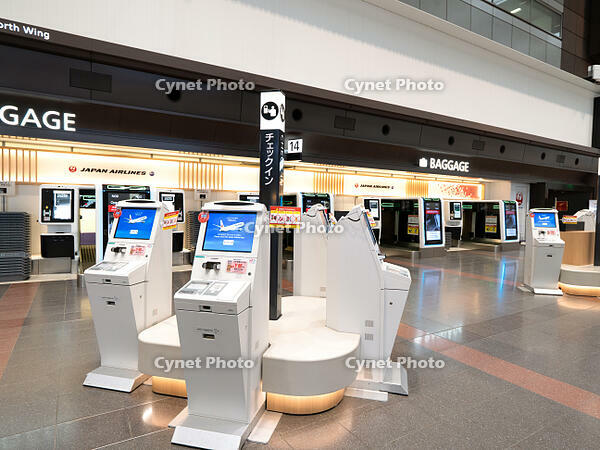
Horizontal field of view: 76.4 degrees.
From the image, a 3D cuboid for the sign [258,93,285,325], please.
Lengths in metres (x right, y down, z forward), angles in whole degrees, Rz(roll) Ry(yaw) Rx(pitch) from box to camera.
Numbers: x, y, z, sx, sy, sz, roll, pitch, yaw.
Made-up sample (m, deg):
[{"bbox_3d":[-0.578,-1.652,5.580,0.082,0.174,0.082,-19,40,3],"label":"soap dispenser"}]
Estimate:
[{"bbox_3d":[-0.261,-0.167,3.530,0.188,2.065,0.165,2,3,14],"label":"sign"}]

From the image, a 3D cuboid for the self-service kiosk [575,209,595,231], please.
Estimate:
[{"bbox_3d":[6.367,0.462,8.241,0.600,1.530,0.460,1,1,14],"label":"self-service kiosk"}]

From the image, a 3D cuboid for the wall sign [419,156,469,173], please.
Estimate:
[{"bbox_3d":[5.250,-2.150,13.712,2.816,0.370,0.100,-1,1,-32],"label":"wall sign"}]

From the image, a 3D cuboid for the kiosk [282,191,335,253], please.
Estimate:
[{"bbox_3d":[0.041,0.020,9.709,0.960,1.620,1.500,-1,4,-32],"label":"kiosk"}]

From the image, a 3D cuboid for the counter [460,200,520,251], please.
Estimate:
[{"bbox_3d":[7.958,-0.013,15.874,1.196,1.850,1.660,-1,1,-32],"label":"counter"}]

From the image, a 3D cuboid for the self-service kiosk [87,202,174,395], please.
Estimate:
[{"bbox_3d":[-1.446,0.538,3.322,0.445,1.513,0.675,2,3,14],"label":"self-service kiosk"}]

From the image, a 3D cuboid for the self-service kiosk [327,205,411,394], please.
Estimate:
[{"bbox_3d":[0.602,0.580,3.279,0.675,1.513,0.445,2,3,14],"label":"self-service kiosk"}]

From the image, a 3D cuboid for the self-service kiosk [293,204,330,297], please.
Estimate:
[{"bbox_3d":[0.308,0.508,4.508,0.675,1.513,0.445,2,3,14],"label":"self-service kiosk"}]

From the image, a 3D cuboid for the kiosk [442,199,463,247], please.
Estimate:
[{"bbox_3d":[6.440,-0.104,16.030,0.692,1.795,0.400,-1,1,-32],"label":"kiosk"}]

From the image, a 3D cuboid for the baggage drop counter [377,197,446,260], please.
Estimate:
[{"bbox_3d":[3.946,0.024,13.327,1.187,1.850,1.660,-1,1,-32],"label":"baggage drop counter"}]

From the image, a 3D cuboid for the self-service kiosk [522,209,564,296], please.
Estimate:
[{"bbox_3d":[4.533,0.478,7.105,0.460,1.530,0.600,0,1,13],"label":"self-service kiosk"}]

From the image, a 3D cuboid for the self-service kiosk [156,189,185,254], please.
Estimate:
[{"bbox_3d":[-3.357,-0.071,9.809,0.707,1.713,0.400,-1,1,-32],"label":"self-service kiosk"}]

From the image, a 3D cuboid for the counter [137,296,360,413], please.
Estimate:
[{"bbox_3d":[-0.242,1.085,3.524,1.820,0.445,1.800,2,3,14],"label":"counter"}]

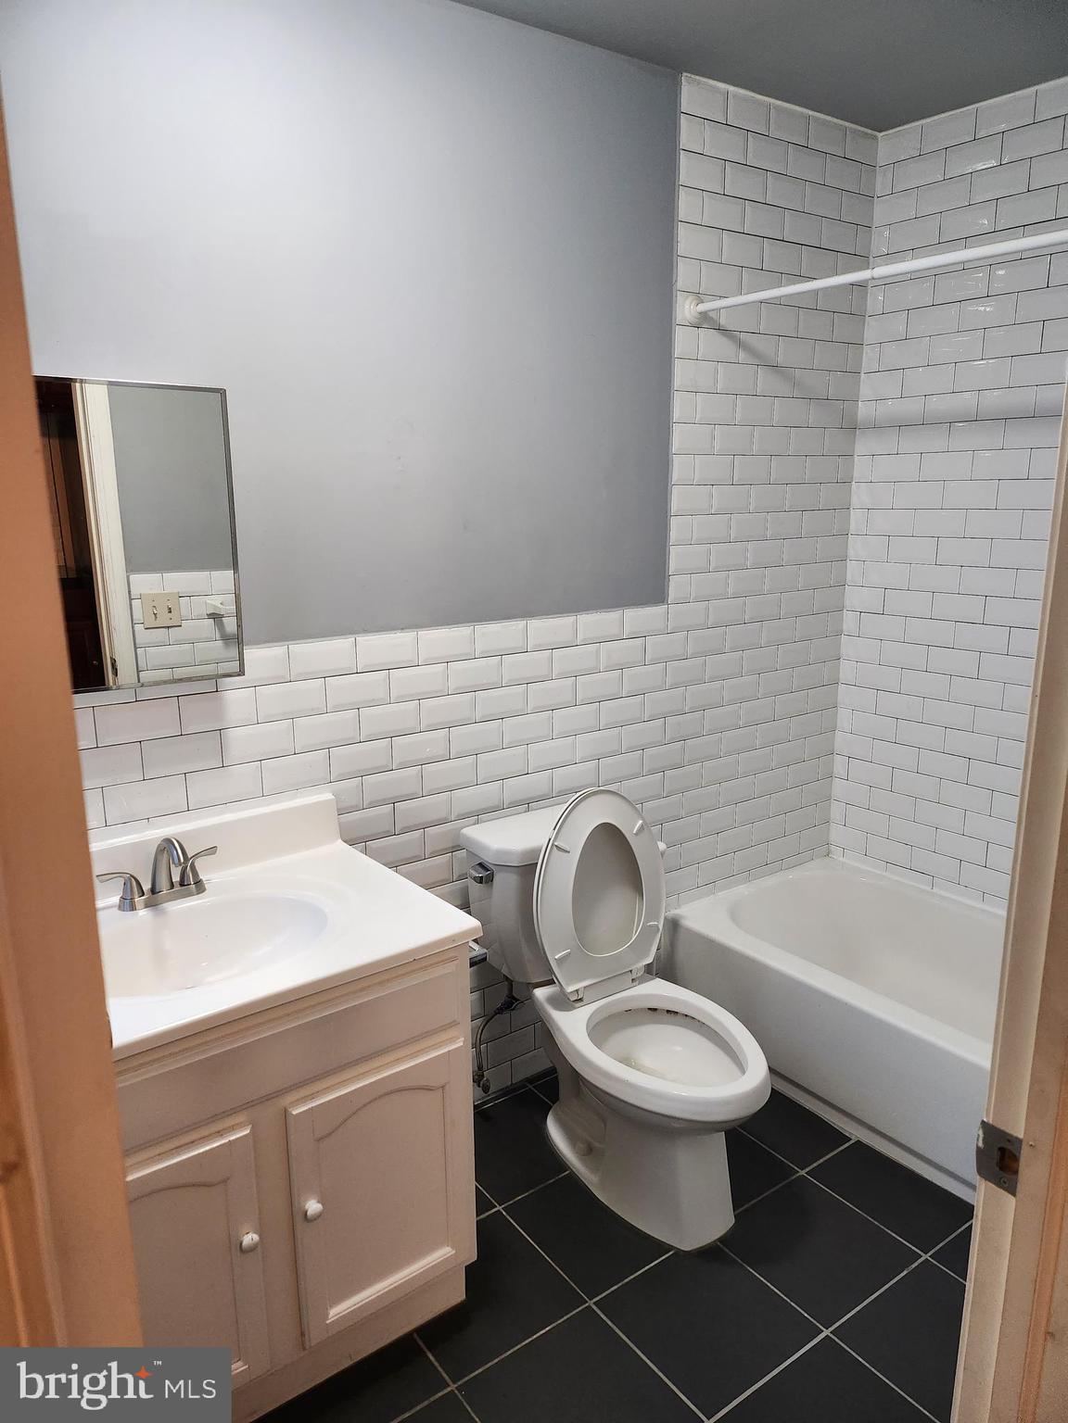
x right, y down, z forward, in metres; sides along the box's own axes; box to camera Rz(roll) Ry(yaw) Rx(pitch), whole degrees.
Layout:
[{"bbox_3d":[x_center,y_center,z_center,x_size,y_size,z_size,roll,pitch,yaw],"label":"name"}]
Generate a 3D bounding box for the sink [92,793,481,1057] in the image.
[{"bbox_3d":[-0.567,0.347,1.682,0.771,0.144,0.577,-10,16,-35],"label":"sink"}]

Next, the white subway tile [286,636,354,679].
[{"bbox_3d":[-0.438,-0.108,2.046,0.147,0.074,0.010,-10,16,-35],"label":"white subway tile"}]

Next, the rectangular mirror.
[{"bbox_3d":[-0.733,-0.300,1.730,0.404,0.520,0.078,-10,16,-35],"label":"rectangular mirror"}]

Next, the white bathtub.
[{"bbox_3d":[1.109,0.830,2.458,0.738,0.345,1.506,-10,16,-35],"label":"white bathtub"}]

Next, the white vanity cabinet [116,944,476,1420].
[{"bbox_3d":[-0.564,0.768,1.783,0.747,0.795,0.566,-10,16,-35],"label":"white vanity cabinet"}]

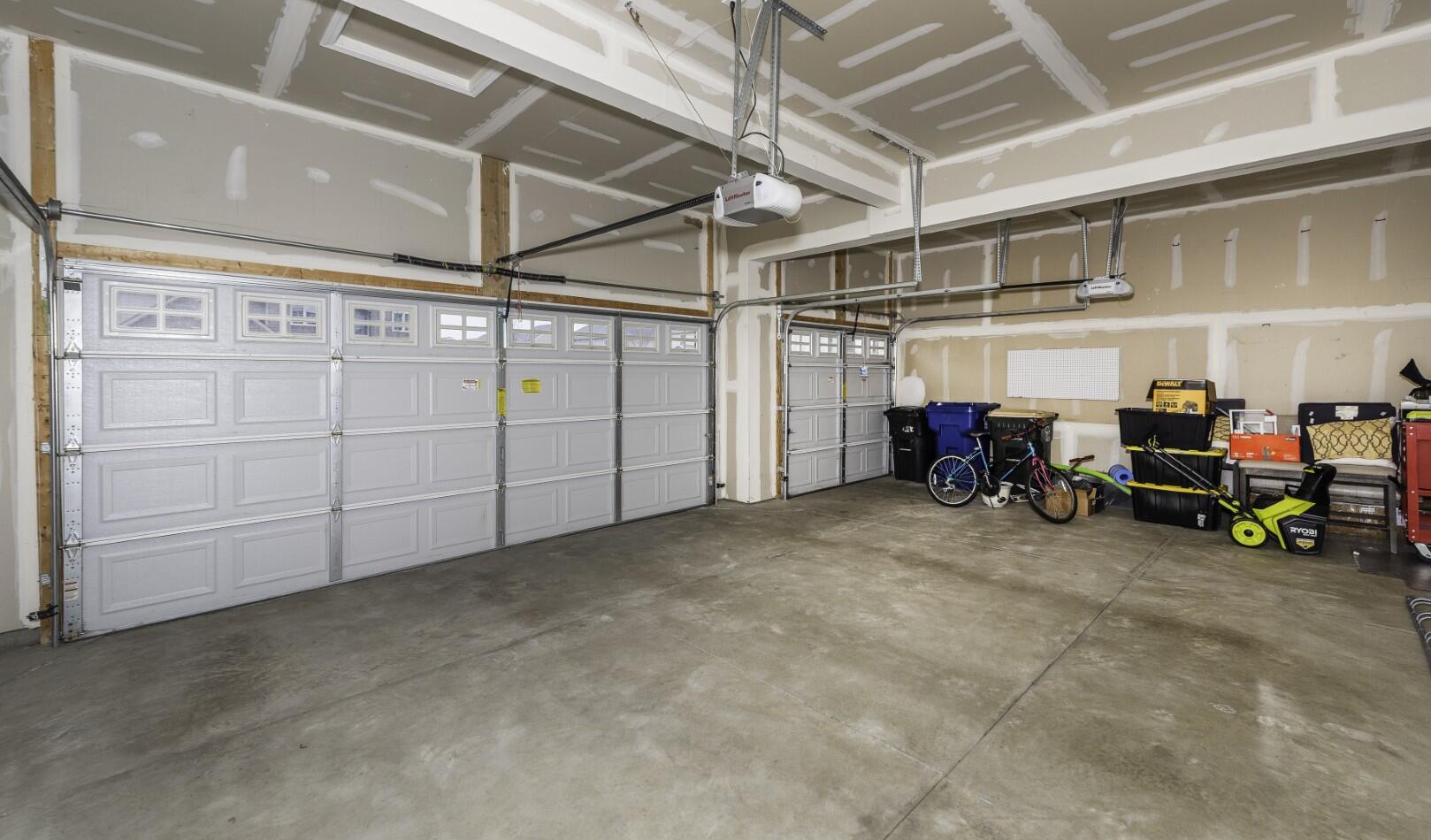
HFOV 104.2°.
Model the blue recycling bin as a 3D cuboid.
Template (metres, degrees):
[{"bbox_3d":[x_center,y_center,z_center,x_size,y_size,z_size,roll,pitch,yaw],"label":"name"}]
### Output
[{"bbox_3d":[3.325,0.346,7.450,0.760,1.130,0.680,-4,6,-43],"label":"blue recycling bin"}]

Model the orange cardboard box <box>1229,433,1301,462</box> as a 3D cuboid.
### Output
[{"bbox_3d":[5.170,0.260,5.227,0.250,0.235,0.455,-4,6,-43],"label":"orange cardboard box"}]

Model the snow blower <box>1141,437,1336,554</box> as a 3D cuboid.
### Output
[{"bbox_3d":[4.599,0.611,4.979,1.200,0.890,0.480,4,6,43],"label":"snow blower"}]

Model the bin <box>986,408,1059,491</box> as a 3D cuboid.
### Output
[{"bbox_3d":[3.800,0.434,6.900,0.720,1.060,0.600,-4,6,-43],"label":"bin"}]

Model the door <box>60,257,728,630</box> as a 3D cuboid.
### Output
[{"bbox_3d":[-1.838,0.031,4.772,4.900,2.130,0.080,-4,6,-43],"label":"door"}]

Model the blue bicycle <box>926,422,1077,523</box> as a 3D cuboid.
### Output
[{"bbox_3d":[3.065,0.520,6.060,1.560,0.980,0.550,5,6,41],"label":"blue bicycle"}]

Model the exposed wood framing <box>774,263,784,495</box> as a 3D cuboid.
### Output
[{"bbox_3d":[0.795,-0.545,6.880,0.105,2.970,0.050,-4,6,-42],"label":"exposed wood framing"}]

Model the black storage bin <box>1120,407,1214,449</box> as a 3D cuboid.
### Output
[{"bbox_3d":[4.537,0.090,5.601,0.510,0.370,0.750,-4,6,-43],"label":"black storage bin"}]

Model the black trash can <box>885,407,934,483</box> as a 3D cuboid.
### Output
[{"bbox_3d":[2.784,0.327,7.796,0.620,1.020,0.590,-4,6,-43],"label":"black trash can"}]

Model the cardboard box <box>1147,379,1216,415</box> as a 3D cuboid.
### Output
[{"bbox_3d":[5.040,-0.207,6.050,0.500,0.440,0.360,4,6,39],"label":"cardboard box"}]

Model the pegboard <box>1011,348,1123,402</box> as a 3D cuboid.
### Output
[{"bbox_3d":[4.185,-0.560,6.756,0.020,0.620,1.220,-4,6,-43],"label":"pegboard"}]

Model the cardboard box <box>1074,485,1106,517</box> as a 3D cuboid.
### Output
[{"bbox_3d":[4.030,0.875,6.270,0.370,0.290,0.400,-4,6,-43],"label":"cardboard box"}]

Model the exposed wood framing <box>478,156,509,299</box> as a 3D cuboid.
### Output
[{"bbox_3d":[-1.894,-1.640,4.778,0.245,1.170,0.045,-4,6,-43],"label":"exposed wood framing"}]

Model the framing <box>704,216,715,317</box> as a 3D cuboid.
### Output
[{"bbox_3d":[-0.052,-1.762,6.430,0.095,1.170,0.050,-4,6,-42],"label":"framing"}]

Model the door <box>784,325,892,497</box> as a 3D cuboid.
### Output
[{"bbox_3d":[1.737,-0.188,7.465,2.440,2.100,0.070,-4,6,-43],"label":"door"}]

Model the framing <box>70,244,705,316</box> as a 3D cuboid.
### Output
[{"bbox_3d":[-1.886,-1.080,4.750,4.870,0.100,0.050,-4,7,-42],"label":"framing"}]

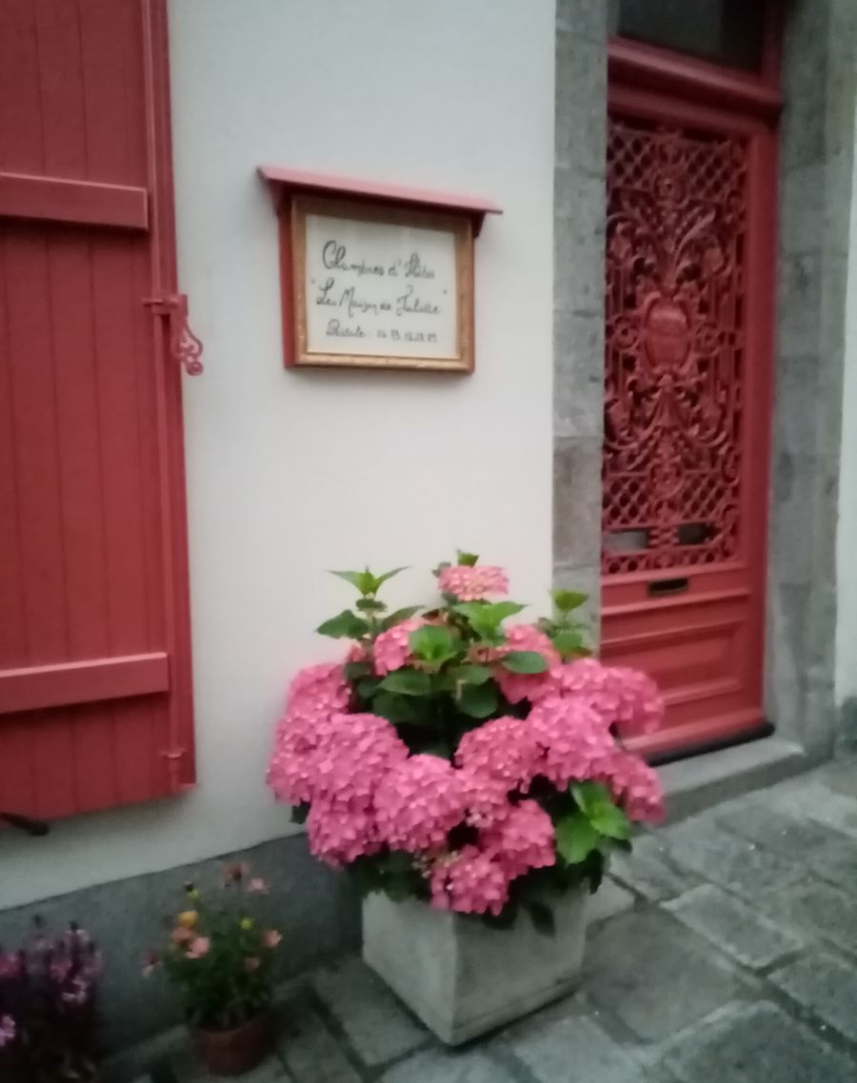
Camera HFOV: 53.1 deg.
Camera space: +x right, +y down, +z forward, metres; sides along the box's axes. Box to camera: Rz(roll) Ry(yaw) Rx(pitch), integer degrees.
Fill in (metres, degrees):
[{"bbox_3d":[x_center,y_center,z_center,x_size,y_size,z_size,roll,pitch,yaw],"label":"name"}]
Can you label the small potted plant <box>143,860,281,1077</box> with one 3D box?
[{"bbox_3d":[-0.472,0.971,1.958,0.294,0.450,0.274,-4,7,-29],"label":"small potted plant"}]

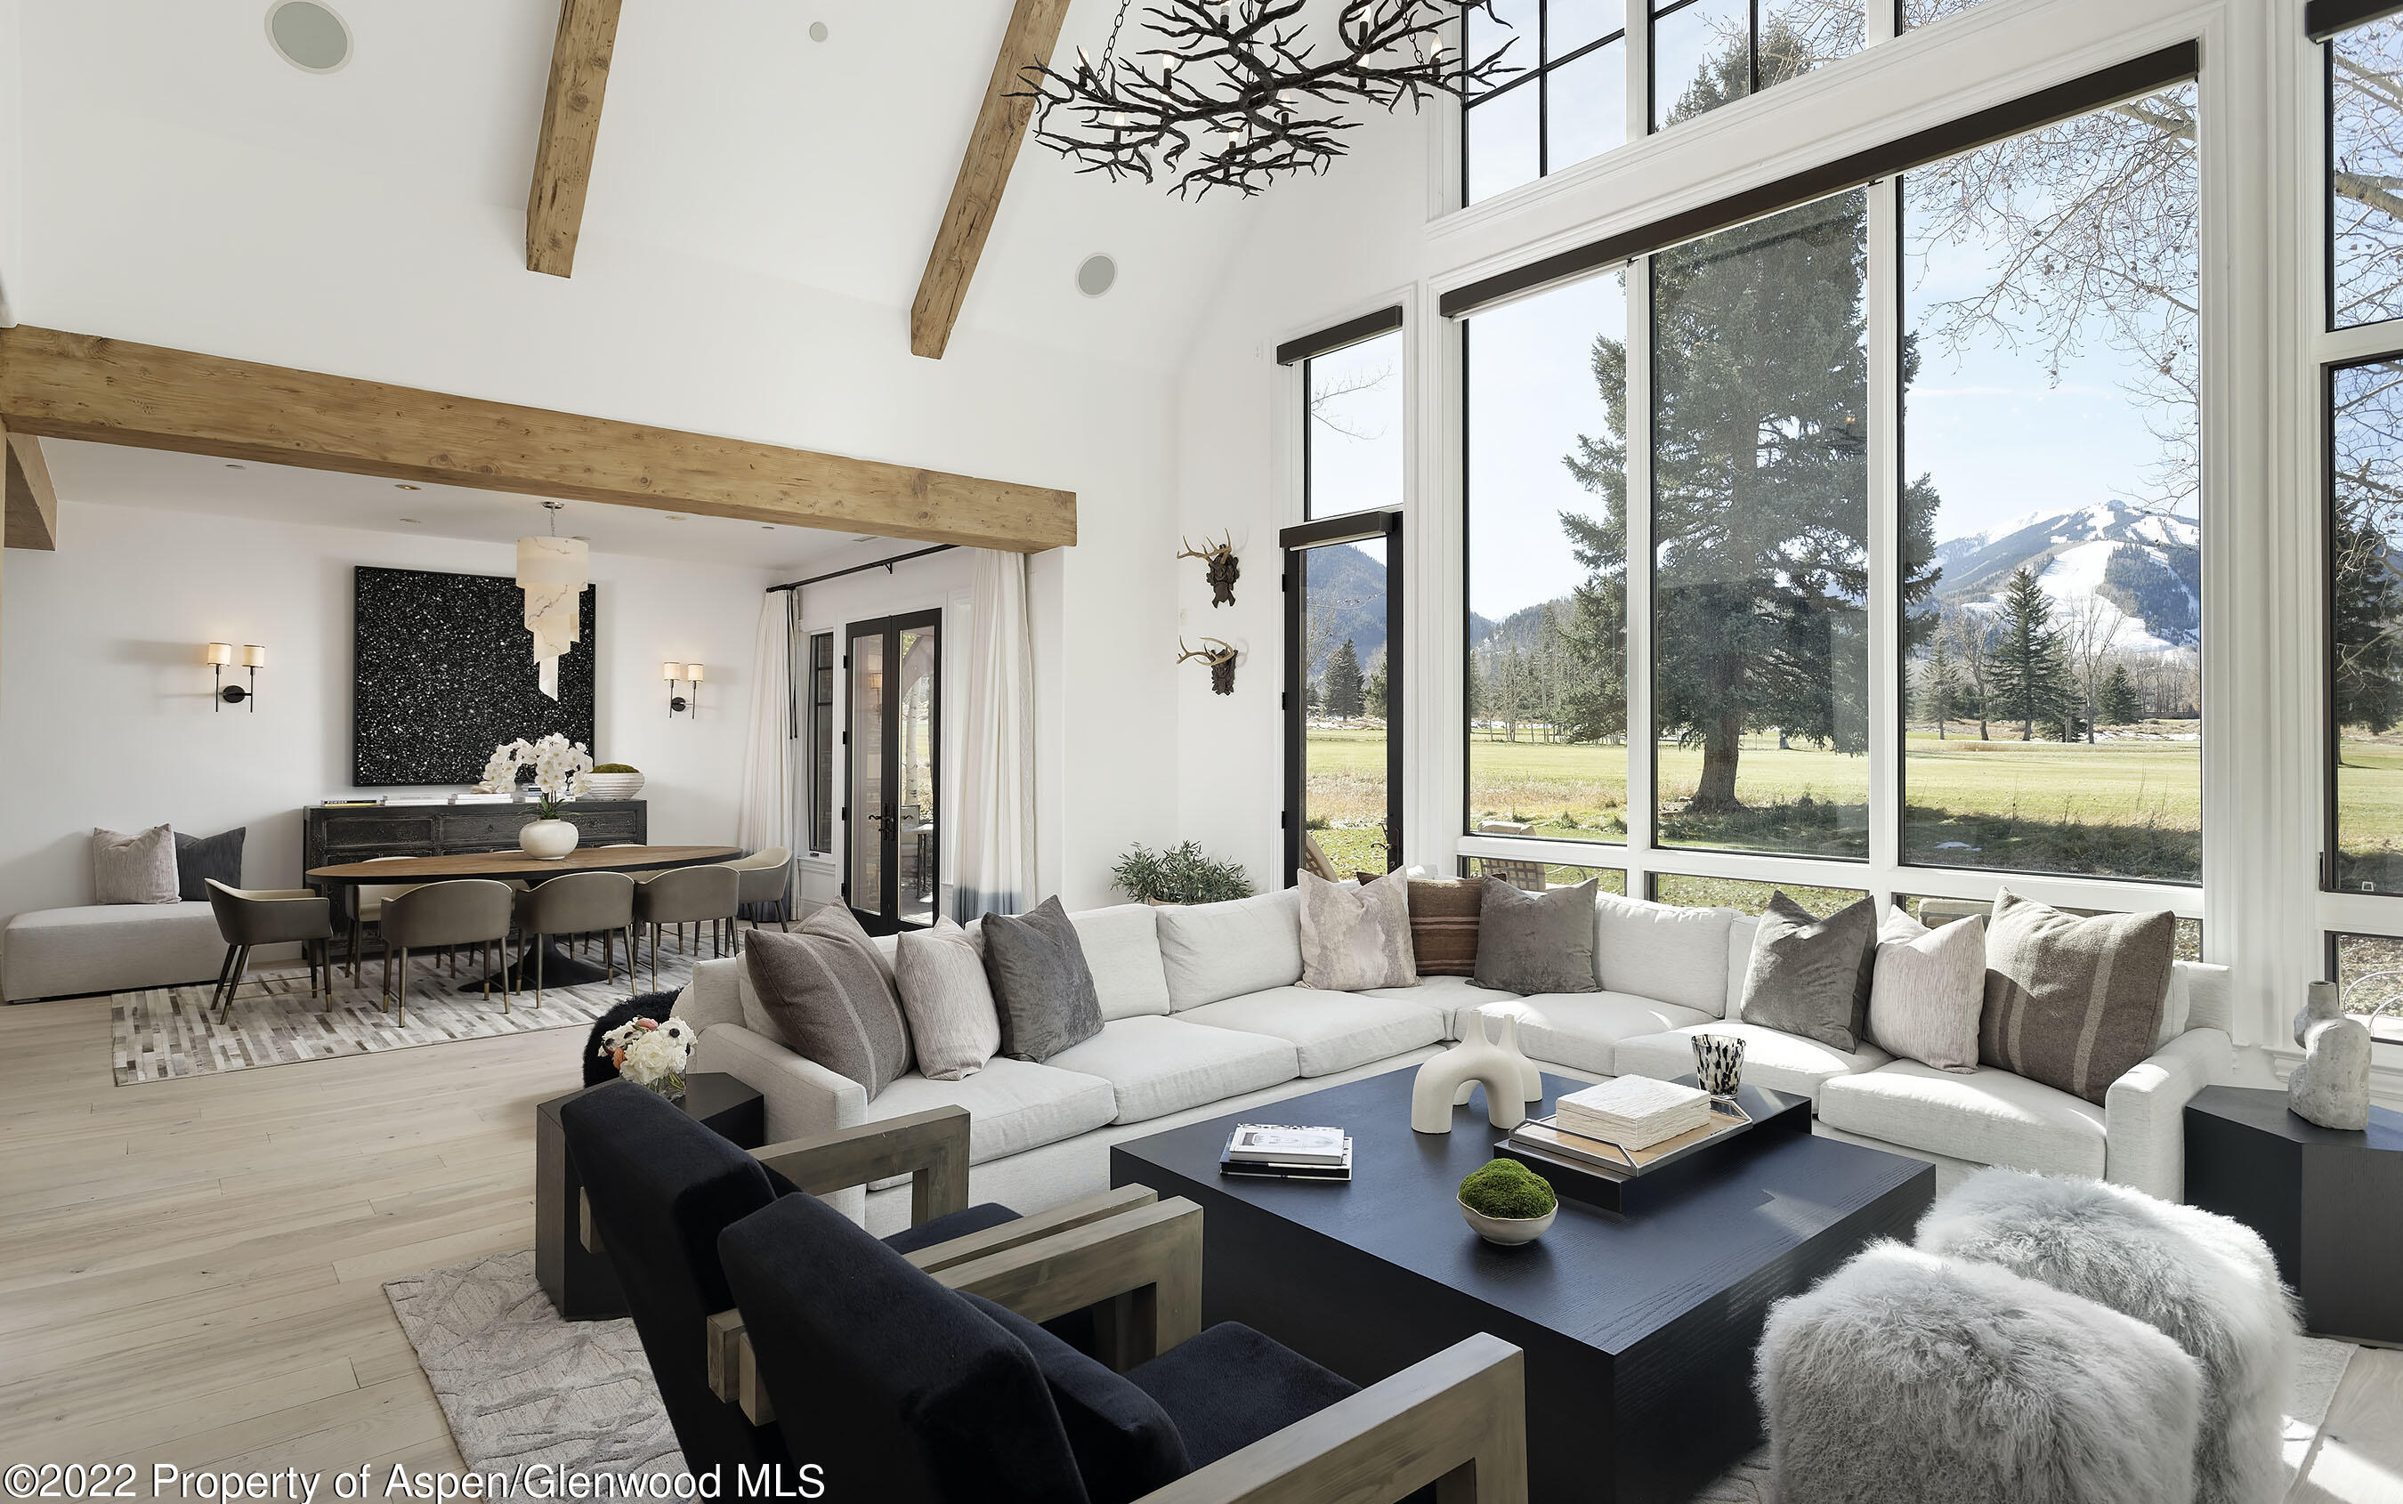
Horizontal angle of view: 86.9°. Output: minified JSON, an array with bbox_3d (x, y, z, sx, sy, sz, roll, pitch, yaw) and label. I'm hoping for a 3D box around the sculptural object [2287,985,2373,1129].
[{"bbox_3d":[2.977,0.789,3.348,0.175,0.370,0.160,0,1,42],"label":"sculptural object"}]

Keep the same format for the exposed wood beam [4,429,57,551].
[{"bbox_3d":[-6.005,-1.398,6.318,0.300,0.310,3.820,0,0,-41],"label":"exposed wood beam"}]

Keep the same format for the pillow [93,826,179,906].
[{"bbox_3d":[-6.708,0.727,8.004,0.440,0.480,0.160,0,-12,-35],"label":"pillow"}]

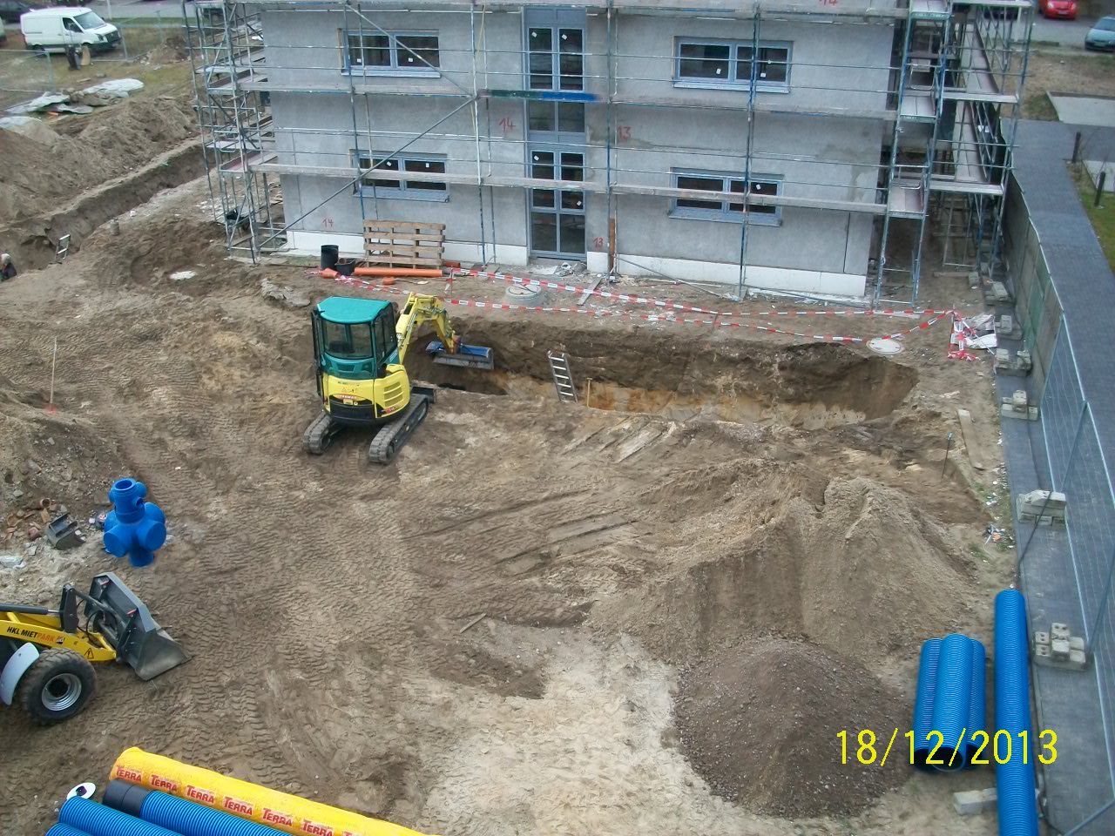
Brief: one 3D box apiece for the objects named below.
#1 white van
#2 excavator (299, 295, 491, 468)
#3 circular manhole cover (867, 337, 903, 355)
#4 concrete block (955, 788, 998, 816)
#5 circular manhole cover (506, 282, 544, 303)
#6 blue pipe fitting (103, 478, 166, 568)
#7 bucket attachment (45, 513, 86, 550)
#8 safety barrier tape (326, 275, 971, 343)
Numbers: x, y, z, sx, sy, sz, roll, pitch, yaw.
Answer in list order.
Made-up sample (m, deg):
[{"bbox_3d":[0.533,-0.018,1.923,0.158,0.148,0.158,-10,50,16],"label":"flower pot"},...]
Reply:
[{"bbox_3d":[-28.044,-22.269,63.039,5.600,2.500,2.000,8,28,17],"label":"white van"},{"bbox_3d":[-2.854,-1.320,19.777,1.650,2.500,4.750,6,28,14],"label":"excavator"},{"bbox_3d":[6.569,-1.404,21.946,0.770,0.100,0.770,7,28,15],"label":"circular manhole cover"},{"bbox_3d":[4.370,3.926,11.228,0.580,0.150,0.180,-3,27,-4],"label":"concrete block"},{"bbox_3d":[-0.753,-2.736,24.370,0.860,0.220,0.860,-1,27,0],"label":"circular manhole cover"},{"bbox_3d":[-5.950,1.437,15.331,0.880,1.270,0.880,10,29,21],"label":"blue pipe fitting"},{"bbox_3d":[-7.143,1.636,15.823,0.500,0.420,0.460,-19,32,-32],"label":"bucket attachment"},{"bbox_3d":[1.211,-2.505,23.285,13.900,0.800,0.850,7,28,15],"label":"safety barrier tape"}]

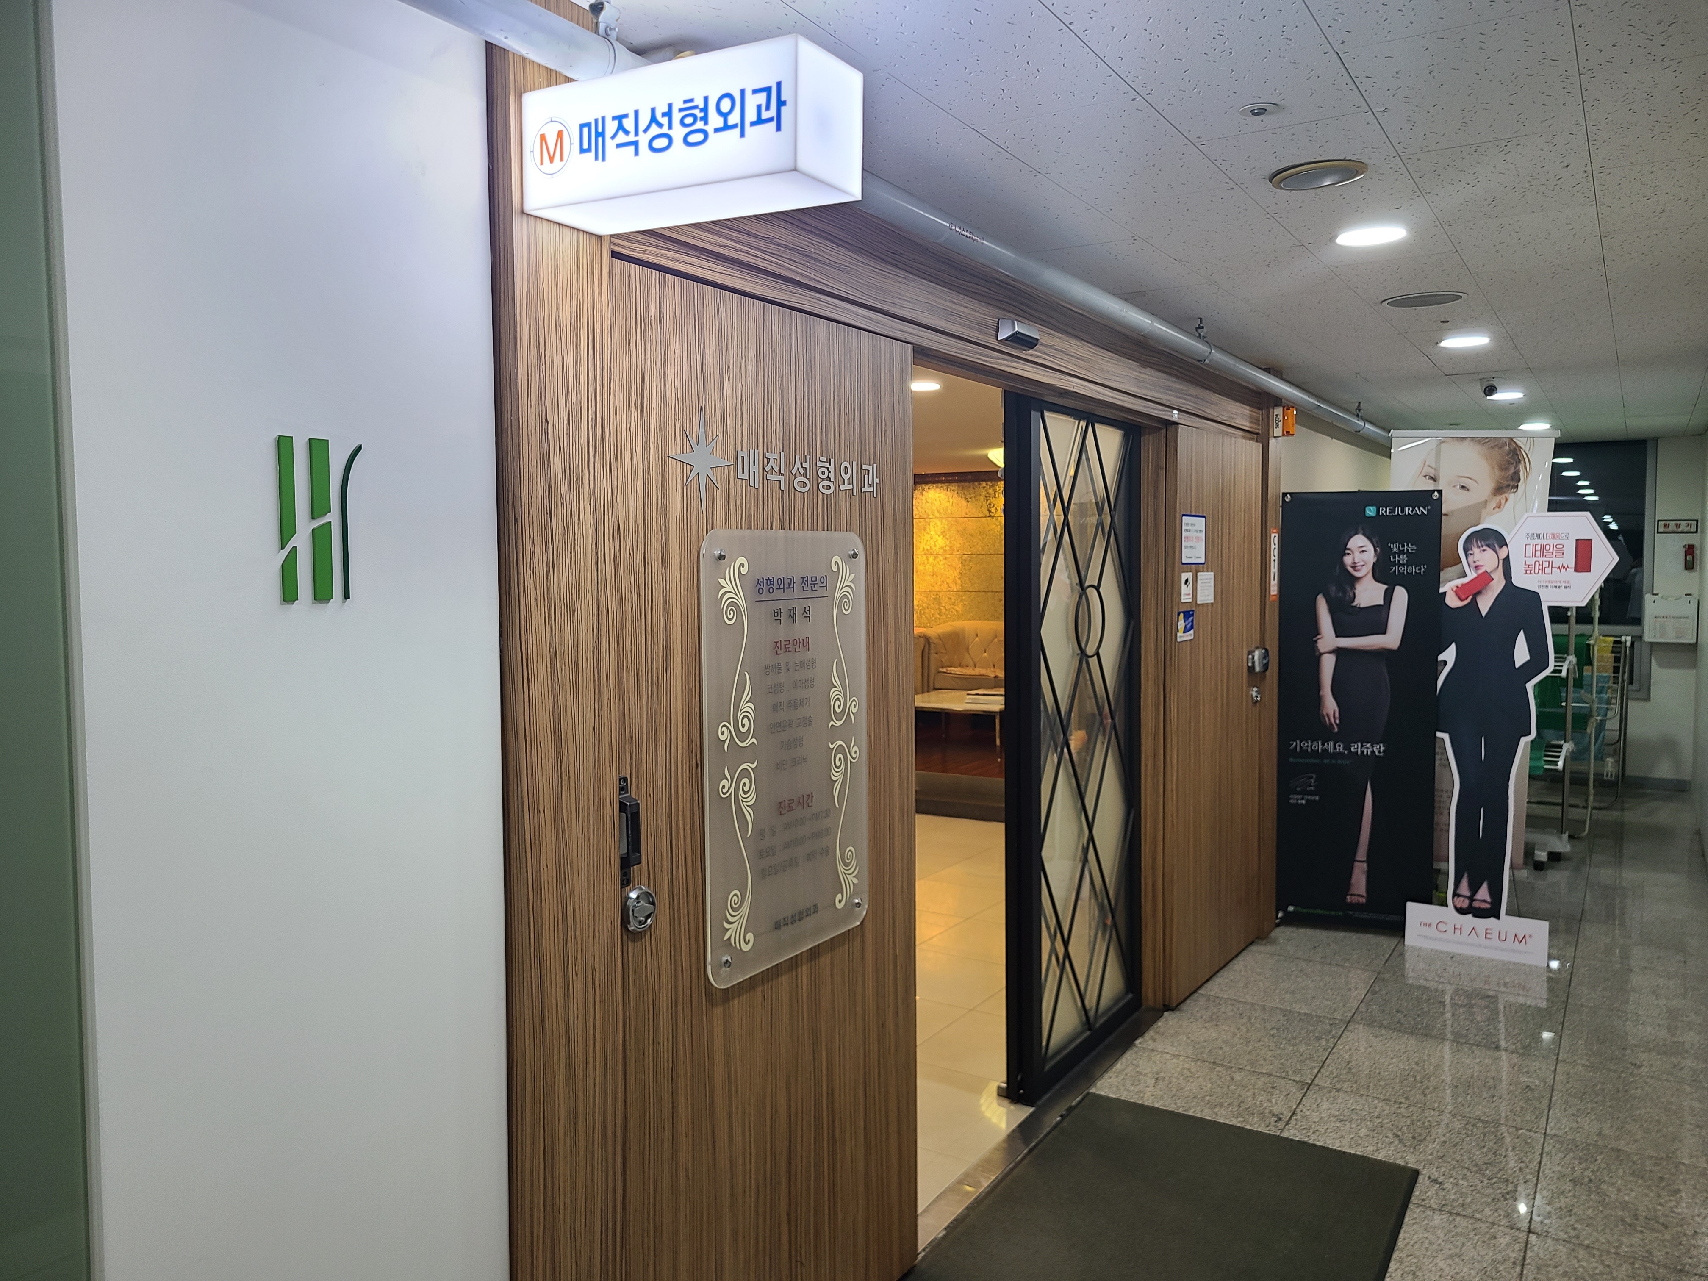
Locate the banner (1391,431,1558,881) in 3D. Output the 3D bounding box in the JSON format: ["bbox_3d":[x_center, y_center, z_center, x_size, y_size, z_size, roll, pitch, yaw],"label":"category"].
[{"bbox_3d":[2.972,0.057,6.232,0.730,2.140,0.150,2,5,30],"label":"banner"}]

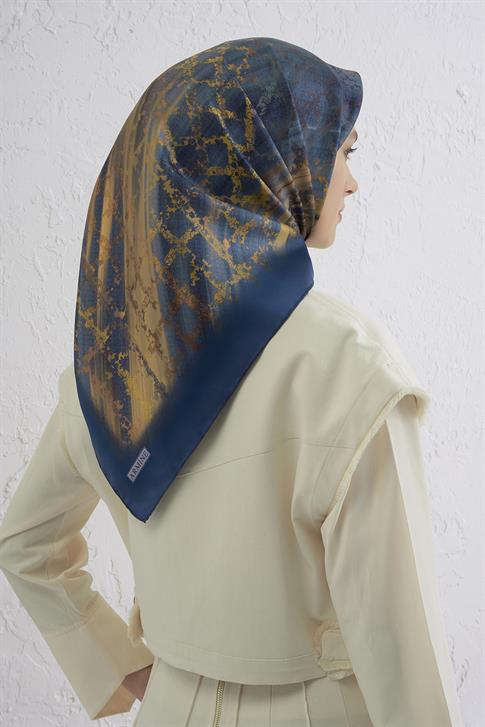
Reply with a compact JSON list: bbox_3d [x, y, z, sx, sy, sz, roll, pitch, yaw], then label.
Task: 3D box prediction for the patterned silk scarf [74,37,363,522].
[{"bbox_3d":[-0.024,-0.100,1.220,0.340,0.530,0.270,0,0,-28],"label":"patterned silk scarf"}]

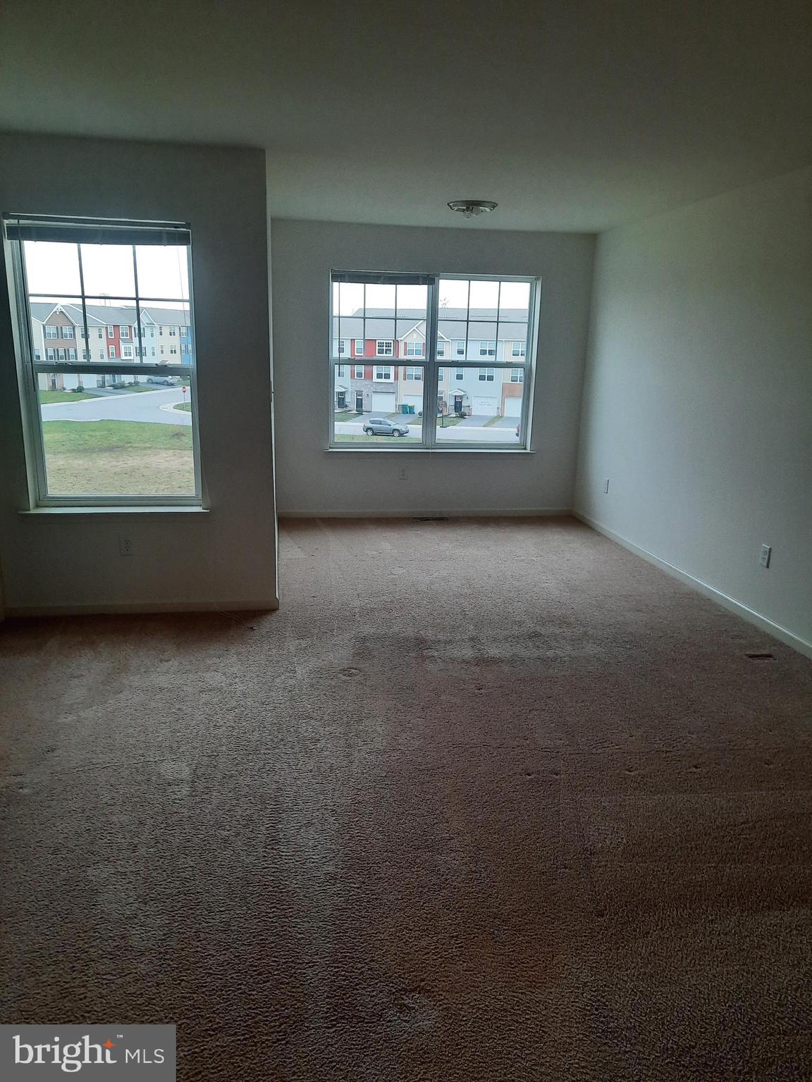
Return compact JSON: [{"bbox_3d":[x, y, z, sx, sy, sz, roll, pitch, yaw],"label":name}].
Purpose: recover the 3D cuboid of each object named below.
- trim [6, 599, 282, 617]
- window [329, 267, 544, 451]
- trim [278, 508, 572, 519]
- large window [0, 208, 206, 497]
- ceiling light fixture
[{"bbox_3d":[-1.457,0.381,4.368,1.479,0.070,0.015,-1,15,-9],"label":"trim"},{"bbox_3d":[0.241,-1.521,6.699,1.784,1.450,0.120,-1,15,-9],"label":"window"},{"bbox_3d":[0.217,-0.244,6.964,2.689,0.070,0.015,-1,15,-9],"label":"trim"},{"bbox_3d":[-1.539,-0.899,4.085,0.878,1.447,0.120,-1,15,-9],"label":"large window"},{"bbox_3d":[0.452,-2.238,5.327,0.340,0.100,0.340,-1,15,-9],"label":"ceiling light fixture"}]

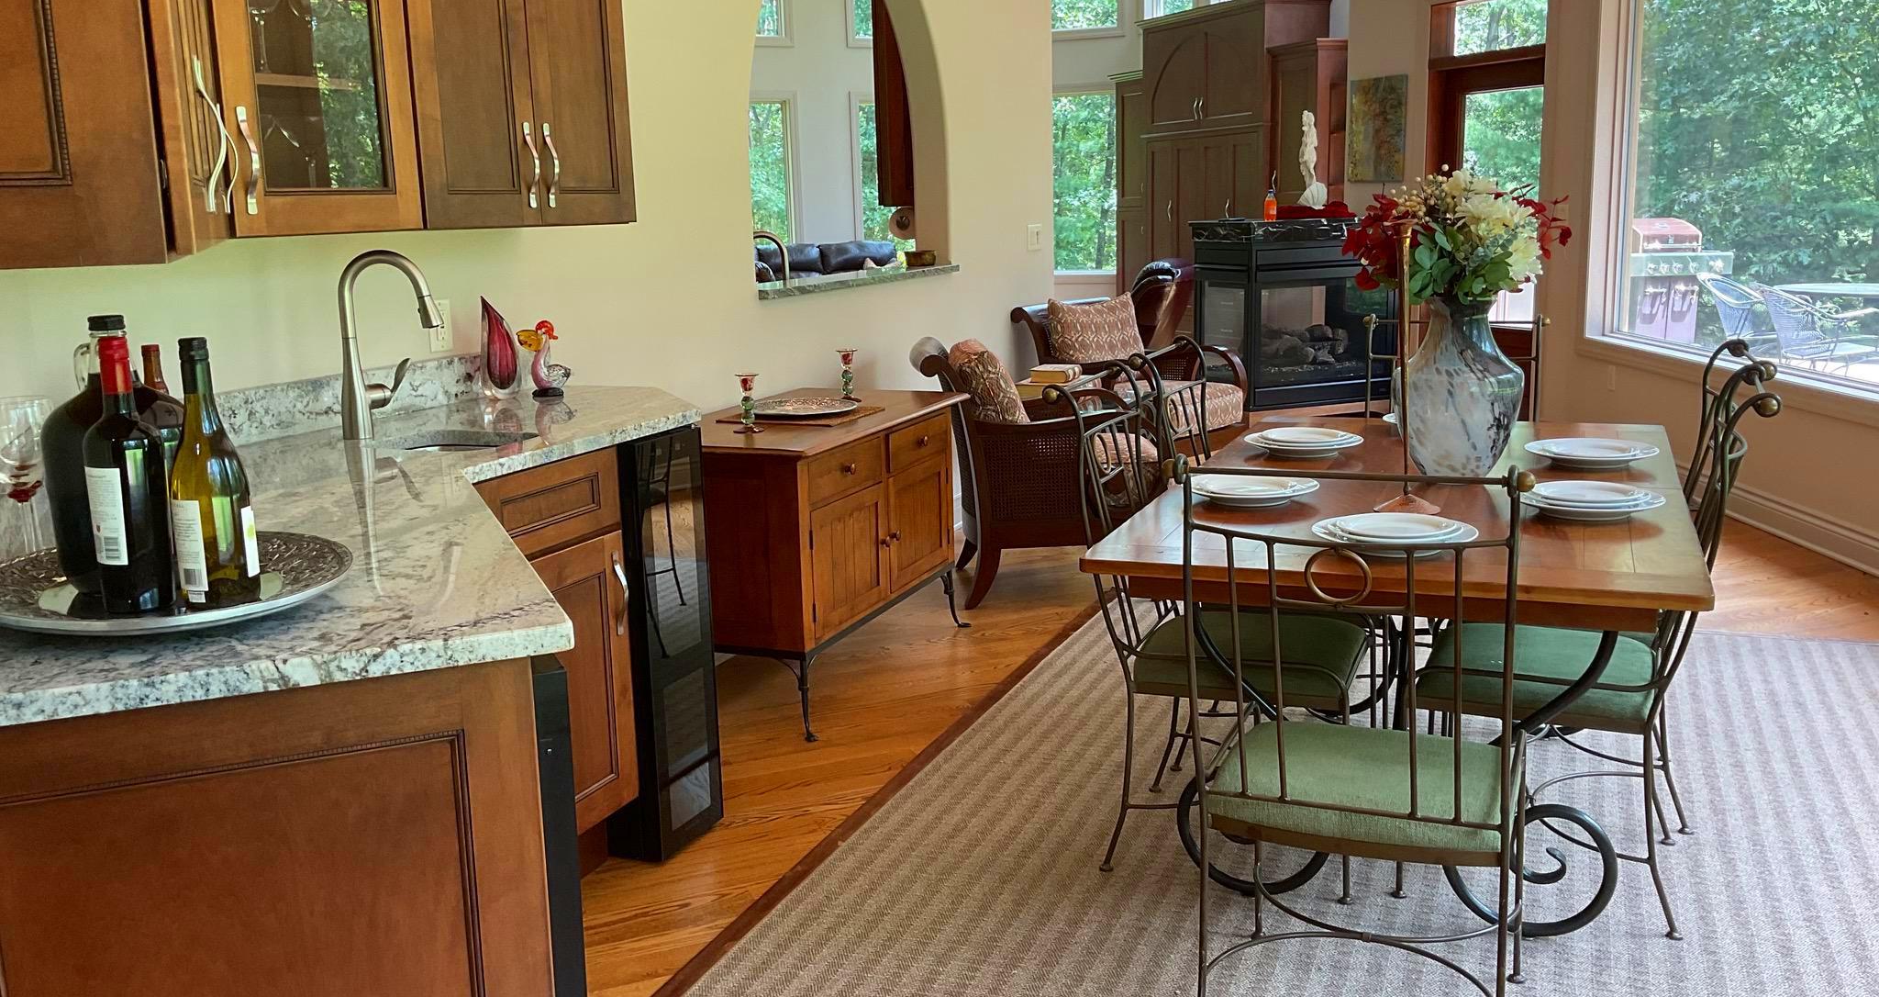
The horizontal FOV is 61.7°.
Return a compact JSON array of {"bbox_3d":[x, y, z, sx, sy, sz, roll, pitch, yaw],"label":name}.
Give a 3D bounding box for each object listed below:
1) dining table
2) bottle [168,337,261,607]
[{"bbox_3d":[1.017,0.333,3.325,0.966,0.760,1.813,3,11,22],"label":"dining table"},{"bbox_3d":[-0.823,-0.032,1.761,0.080,0.293,0.080,-8,12,-30],"label":"bottle"}]

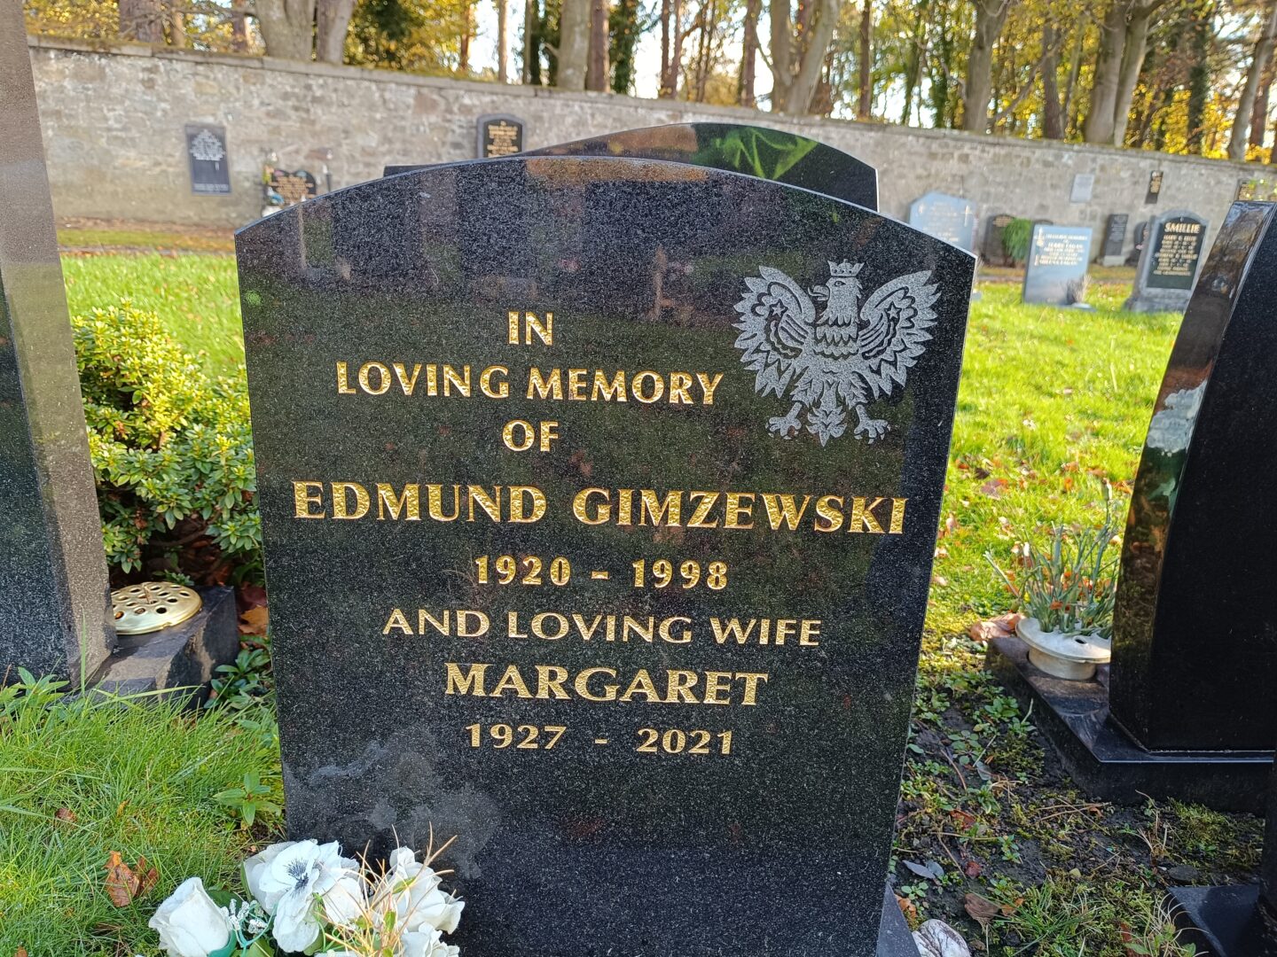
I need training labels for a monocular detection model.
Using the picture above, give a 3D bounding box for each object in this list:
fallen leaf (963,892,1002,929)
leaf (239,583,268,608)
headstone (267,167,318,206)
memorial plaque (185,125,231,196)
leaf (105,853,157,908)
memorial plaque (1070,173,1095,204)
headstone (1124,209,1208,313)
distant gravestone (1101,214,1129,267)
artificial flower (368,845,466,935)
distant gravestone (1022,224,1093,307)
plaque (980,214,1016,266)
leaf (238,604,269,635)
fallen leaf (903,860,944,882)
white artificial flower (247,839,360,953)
[{"bbox_3d":[0.389,0.487,0.999,0.044,0.018,0.044,11,19,26],"label":"fallen leaf"},{"bbox_3d":[-0.684,0.207,1.580,0.058,0.030,0.045,2,16,0],"label":"leaf"},{"bbox_3d":[-4.201,-3.520,10.792,0.530,0.520,0.080,-3,17,-16],"label":"headstone"},{"bbox_3d":[-5.669,-4.198,11.661,0.470,0.910,0.060,-3,18,-18],"label":"memorial plaque"},{"bbox_3d":[-0.550,0.436,0.960,0.058,0.028,0.060,-8,20,-32],"label":"leaf"},{"bbox_3d":[7.712,-5.048,15.397,0.390,0.490,0.050,-3,18,-18],"label":"memorial plaque"},{"bbox_3d":[5.414,-2.219,9.075,0.680,1.010,0.230,2,17,-2],"label":"headstone"},{"bbox_3d":[7.856,-3.932,14.601,0.410,0.840,0.110,-3,17,-16],"label":"distant gravestone"},{"bbox_3d":[-0.183,0.344,0.739,0.074,0.057,0.057,1,16,-5],"label":"artificial flower"},{"bbox_3d":[4.199,-2.132,8.863,0.600,0.770,0.090,1,16,-5],"label":"distant gravestone"},{"bbox_3d":[6.234,-4.107,15.284,0.540,0.910,0.120,-3,18,-18],"label":"plaque"},{"bbox_3d":[-0.668,0.248,1.547,0.060,0.030,0.060,-5,18,-24],"label":"leaf"},{"bbox_3d":[0.315,0.433,0.978,0.046,0.014,0.032,-4,17,-19],"label":"fallen leaf"},{"bbox_3d":[-0.267,0.332,0.706,0.080,0.068,0.060,1,16,-5],"label":"white artificial flower"}]

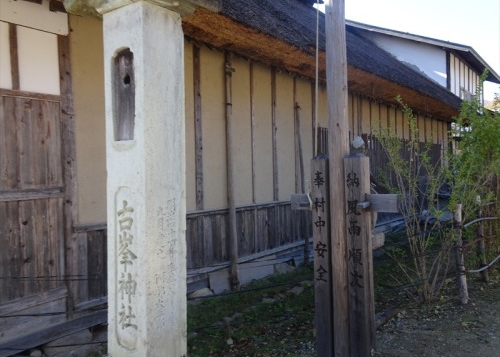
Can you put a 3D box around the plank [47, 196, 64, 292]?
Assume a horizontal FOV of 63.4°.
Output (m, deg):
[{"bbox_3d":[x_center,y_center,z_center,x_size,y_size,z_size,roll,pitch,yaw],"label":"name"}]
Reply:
[{"bbox_3d":[-1.862,0.630,3.883,0.020,0.885,0.132,-1,1,40],"label":"plank"}]

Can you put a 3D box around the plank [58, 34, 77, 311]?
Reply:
[{"bbox_3d":[-1.603,-0.046,3.537,0.100,2.419,0.110,-1,0,40],"label":"plank"}]

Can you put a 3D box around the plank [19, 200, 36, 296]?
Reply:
[{"bbox_3d":[-2.031,0.636,3.685,0.020,0.872,0.126,-1,1,40],"label":"plank"}]

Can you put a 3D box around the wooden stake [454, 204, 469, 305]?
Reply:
[{"bbox_3d":[2.369,0.845,4.512,0.075,1.112,0.075,-3,0,40],"label":"wooden stake"}]

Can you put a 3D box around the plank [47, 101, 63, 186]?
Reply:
[{"bbox_3d":[-1.678,-0.299,3.472,0.025,0.719,0.115,-1,0,40],"label":"plank"}]

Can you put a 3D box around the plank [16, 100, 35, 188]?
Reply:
[{"bbox_3d":[-2.048,-0.320,3.675,0.020,0.821,0.131,-1,1,40],"label":"plank"}]

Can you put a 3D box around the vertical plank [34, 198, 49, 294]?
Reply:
[{"bbox_3d":[-1.948,0.635,3.783,0.020,0.886,0.124,-1,1,40],"label":"vertical plank"}]

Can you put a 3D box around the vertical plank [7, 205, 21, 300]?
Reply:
[{"bbox_3d":[-1.877,0.577,3.212,0.025,0.789,0.105,-1,0,40],"label":"vertical plank"}]

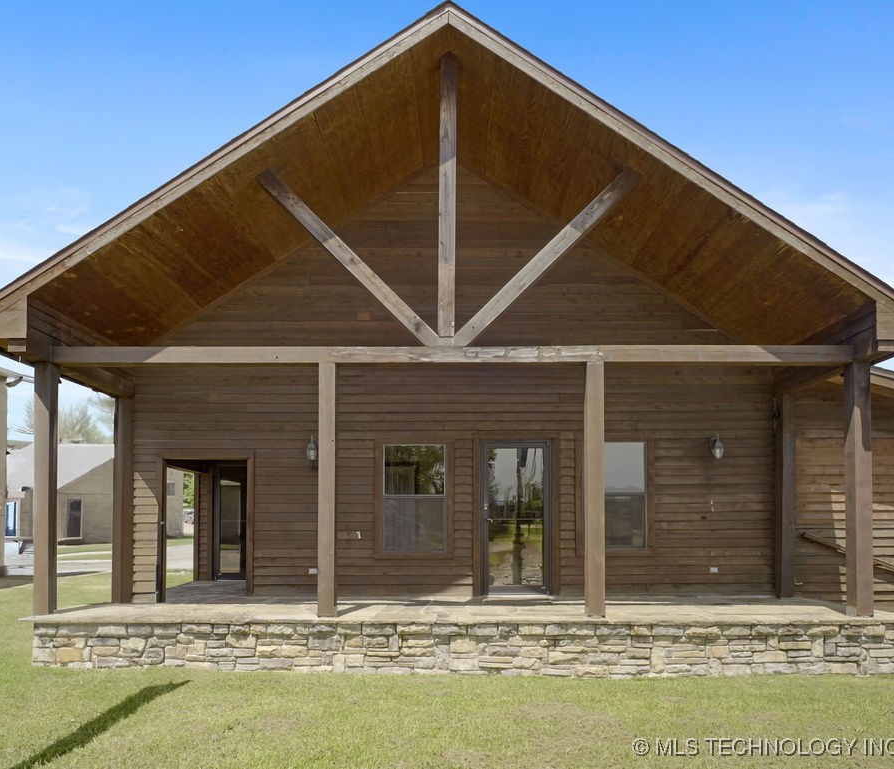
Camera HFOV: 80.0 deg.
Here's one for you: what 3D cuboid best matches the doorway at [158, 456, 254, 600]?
[{"bbox_3d":[-3.233,1.892,7.150,1.145,1.884,0.150,0,-2,0],"label":"doorway"}]

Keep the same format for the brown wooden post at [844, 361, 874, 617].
[{"bbox_3d":[4.384,1.086,5.680,0.175,2.675,0.175,0,-2,0],"label":"brown wooden post"}]

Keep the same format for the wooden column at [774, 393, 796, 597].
[{"bbox_3d":[4.401,1.413,6.950,0.170,2.616,0.170,0,-2,0],"label":"wooden column"}]

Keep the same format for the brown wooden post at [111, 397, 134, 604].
[{"bbox_3d":[-4.249,1.497,6.980,0.170,2.678,0.170,0,-2,0],"label":"brown wooden post"}]

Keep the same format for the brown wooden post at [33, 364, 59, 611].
[{"bbox_3d":[-4.282,1.090,5.700,0.165,2.687,0.165,0,-2,0],"label":"brown wooden post"}]

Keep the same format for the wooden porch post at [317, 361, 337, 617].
[{"bbox_3d":[-1.265,1.081,5.650,0.165,2.663,0.165,0,-2,0],"label":"wooden porch post"}]

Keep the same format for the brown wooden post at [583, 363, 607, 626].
[{"bbox_3d":[1.562,1.091,5.650,0.170,2.682,0.170,0,-2,0],"label":"brown wooden post"}]

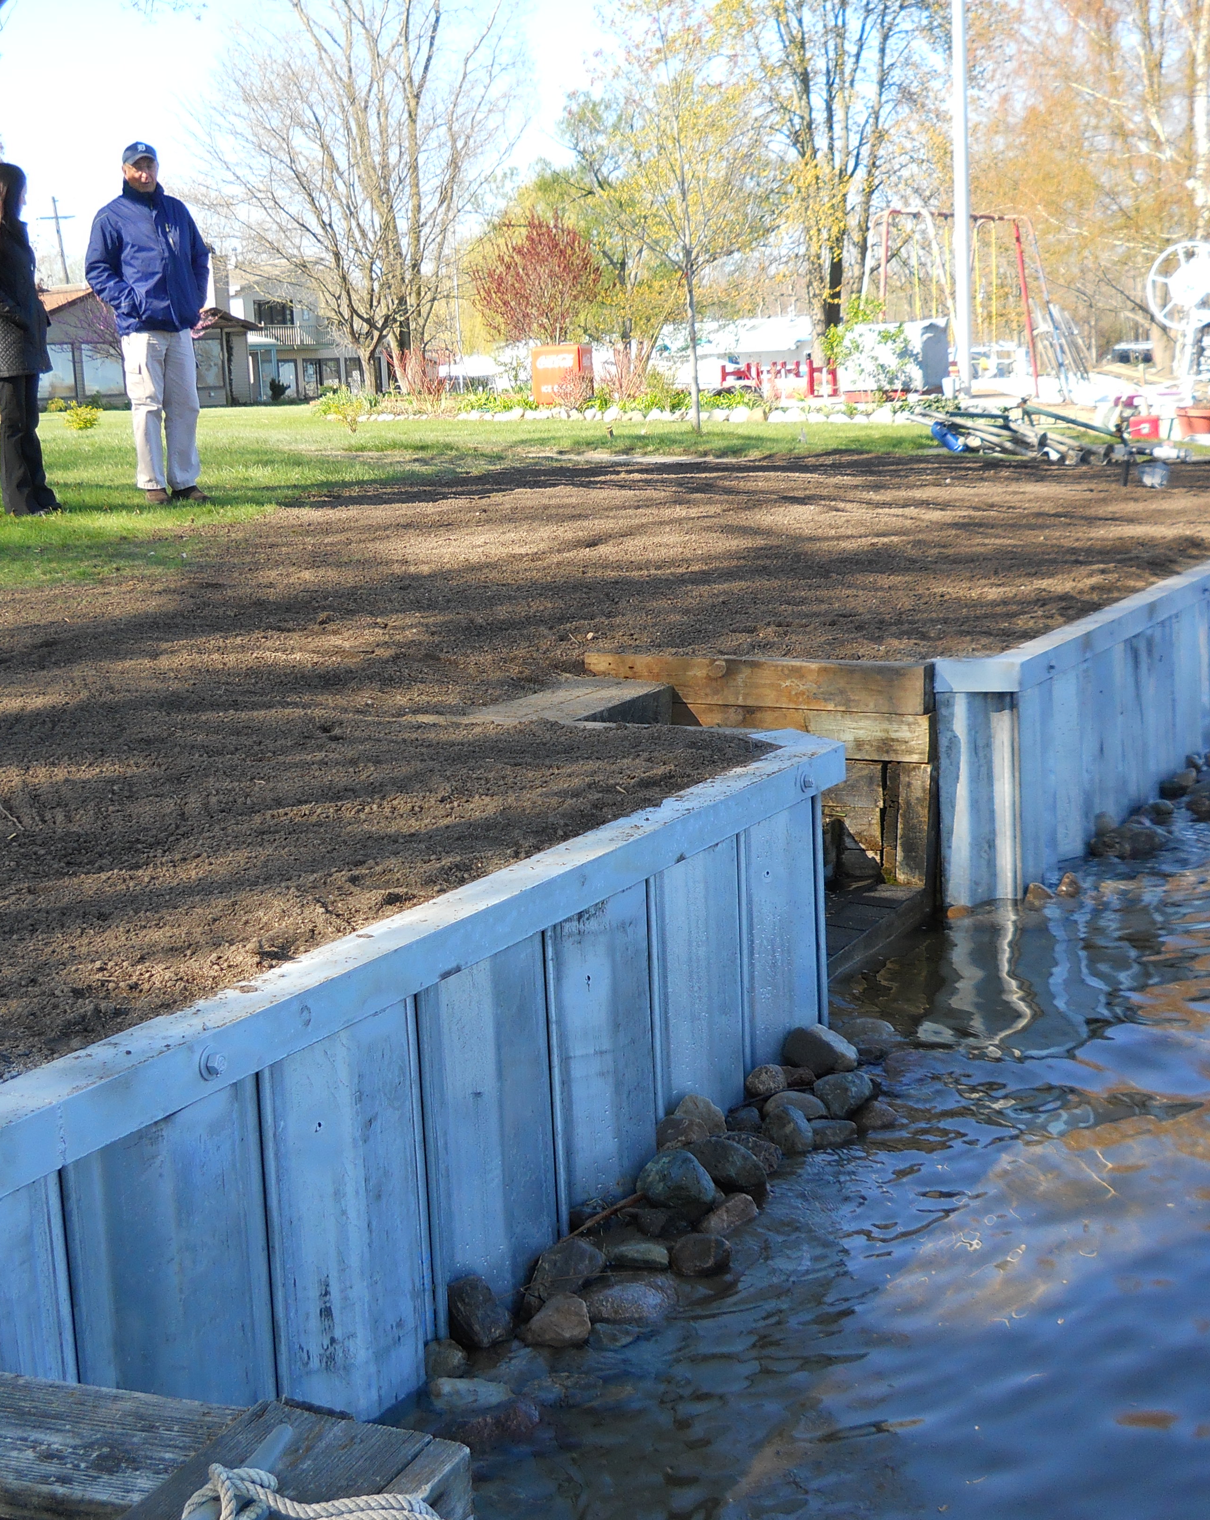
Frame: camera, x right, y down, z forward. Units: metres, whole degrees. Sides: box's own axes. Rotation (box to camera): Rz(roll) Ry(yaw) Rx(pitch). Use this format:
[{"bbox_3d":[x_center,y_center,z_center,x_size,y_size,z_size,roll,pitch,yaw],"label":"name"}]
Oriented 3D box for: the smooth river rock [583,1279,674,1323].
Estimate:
[{"bbox_3d":[0.043,1.026,4.101,0.170,0.095,0.130,-1,11,0],"label":"smooth river rock"}]

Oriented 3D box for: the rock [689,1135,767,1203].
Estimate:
[{"bbox_3d":[0.255,0.859,4.562,0.175,0.125,0.130,4,12,27],"label":"rock"}]

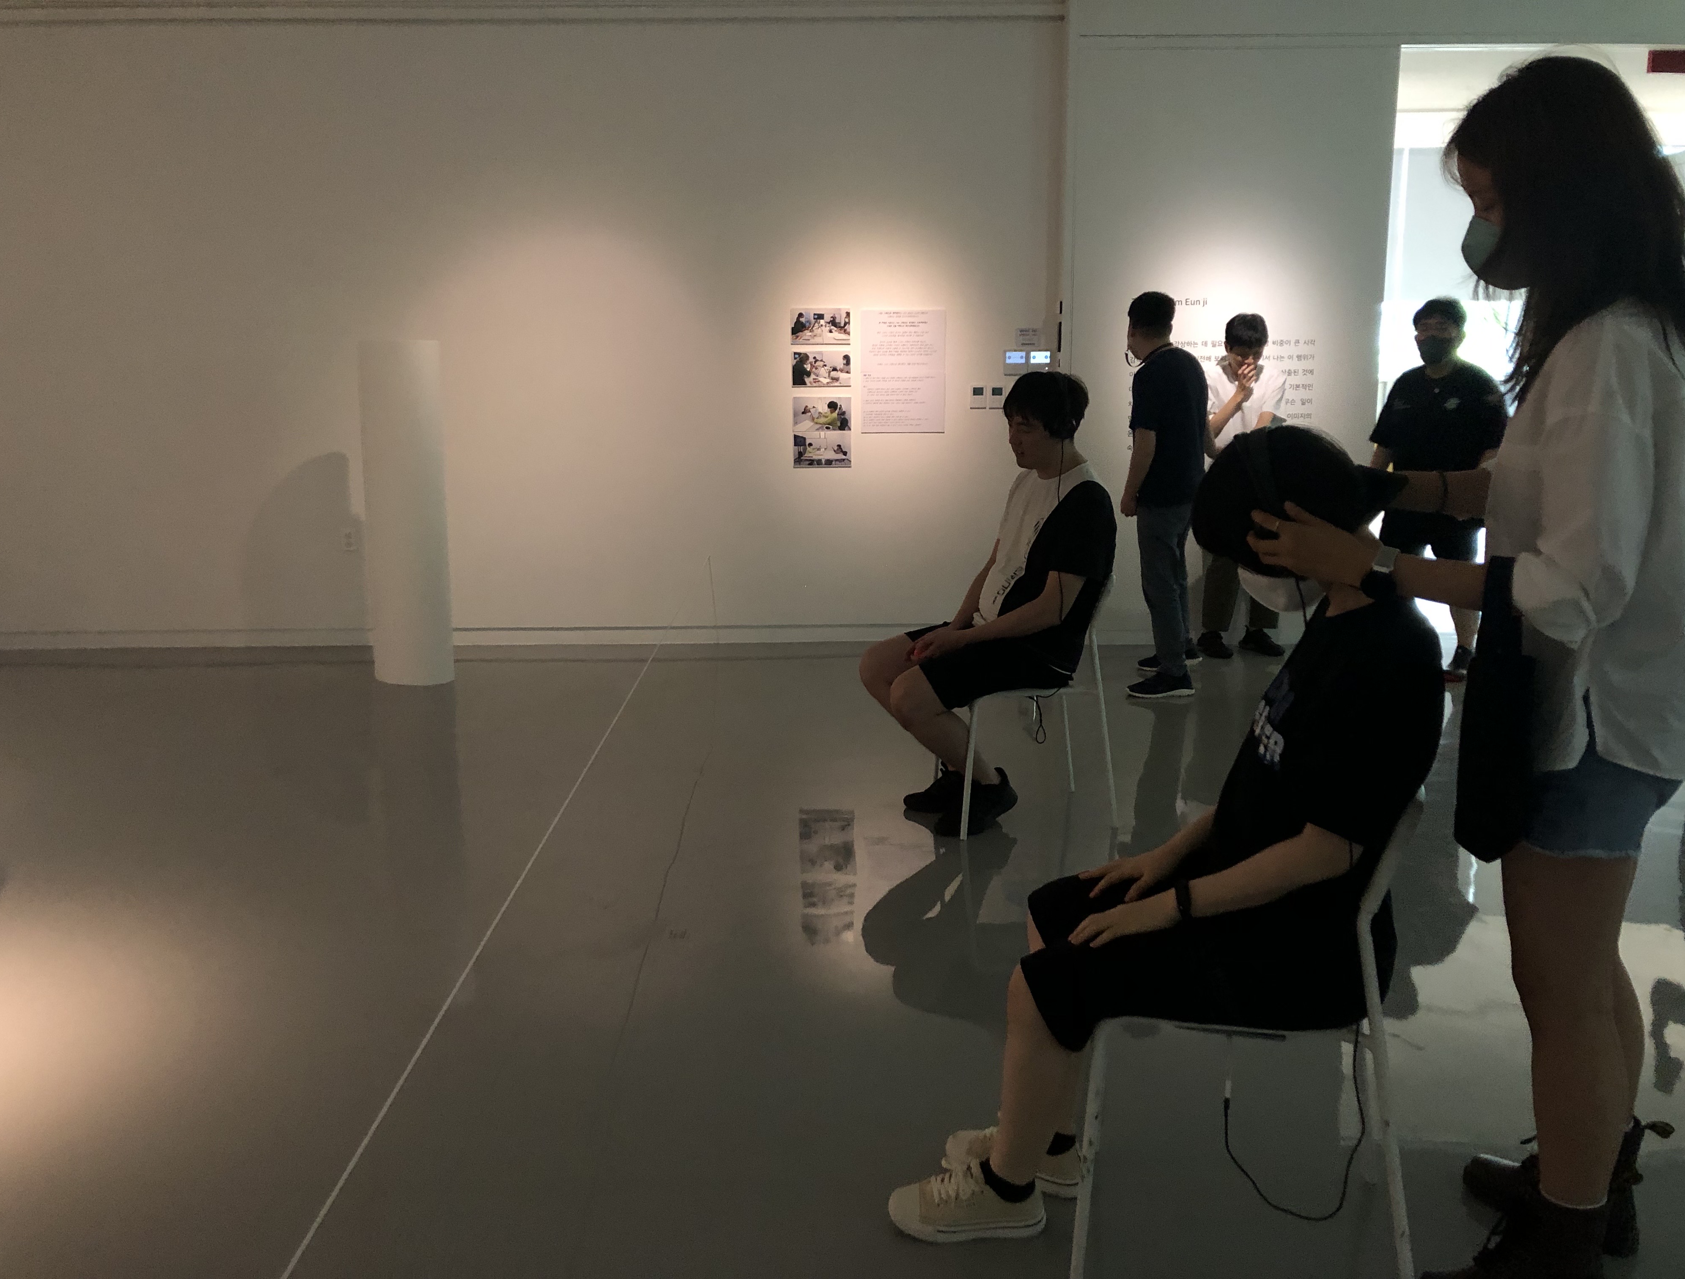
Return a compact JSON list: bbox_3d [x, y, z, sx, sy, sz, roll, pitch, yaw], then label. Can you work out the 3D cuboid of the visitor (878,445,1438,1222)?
[{"bbox_3d":[0.456,0.304,2.012,0.760,1.230,0.480,2,10,9],"label":"visitor"}]

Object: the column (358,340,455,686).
[{"bbox_3d":[-1.957,-0.562,6.186,0.365,1.500,0.365,0,10,0],"label":"column"}]

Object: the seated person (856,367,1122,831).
[{"bbox_3d":[0.445,-0.115,4.105,0.760,1.335,0.490,-2,10,-12],"label":"seated person"}]

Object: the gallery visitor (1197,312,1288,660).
[{"bbox_3d":[1.993,-0.759,6.821,0.480,1.670,0.370,-3,10,-17],"label":"gallery visitor"}]

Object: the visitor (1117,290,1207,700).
[{"bbox_3d":[1.416,-0.658,6.098,0.380,1.720,0.500,7,12,33],"label":"visitor"}]

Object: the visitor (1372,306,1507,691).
[{"bbox_3d":[2.725,-0.689,6.305,0.600,1.710,0.360,5,11,28],"label":"visitor"}]

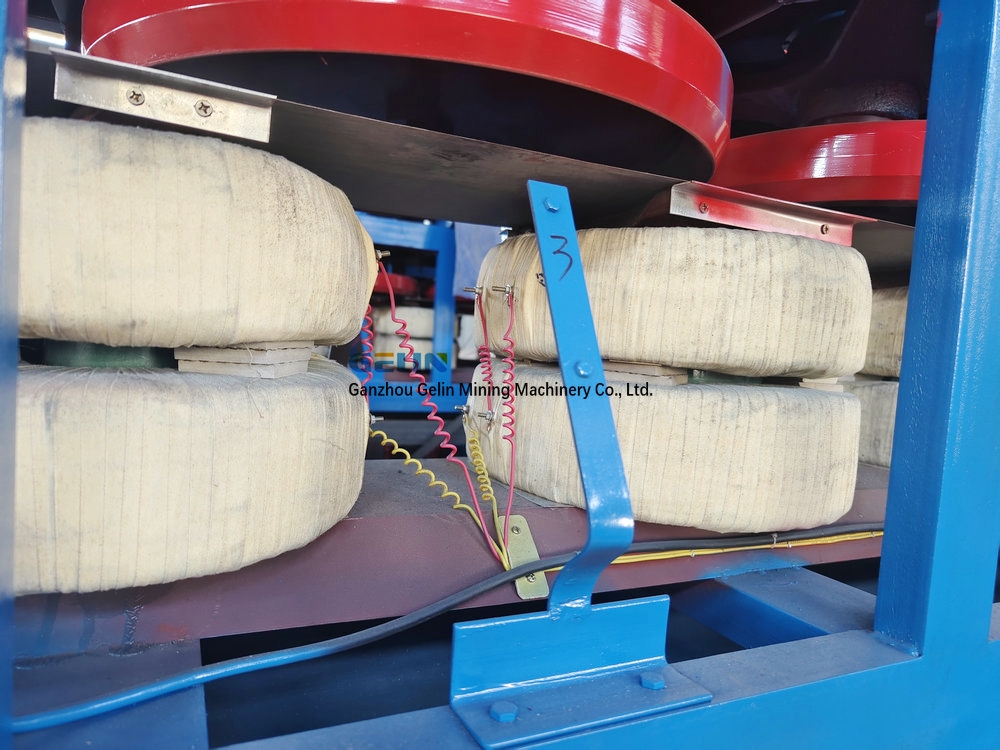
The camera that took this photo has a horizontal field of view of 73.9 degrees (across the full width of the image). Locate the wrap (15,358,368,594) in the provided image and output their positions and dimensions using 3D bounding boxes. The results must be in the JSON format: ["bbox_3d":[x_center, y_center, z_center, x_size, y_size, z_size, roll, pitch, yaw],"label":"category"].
[{"bbox_3d":[-0.330,0.045,0.580,0.420,0.125,0.480,2,3,-25],"label":"wrap"}]

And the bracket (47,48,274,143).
[{"bbox_3d":[-0.264,-0.222,0.534,0.159,0.029,0.029,2,4,-25],"label":"bracket"}]

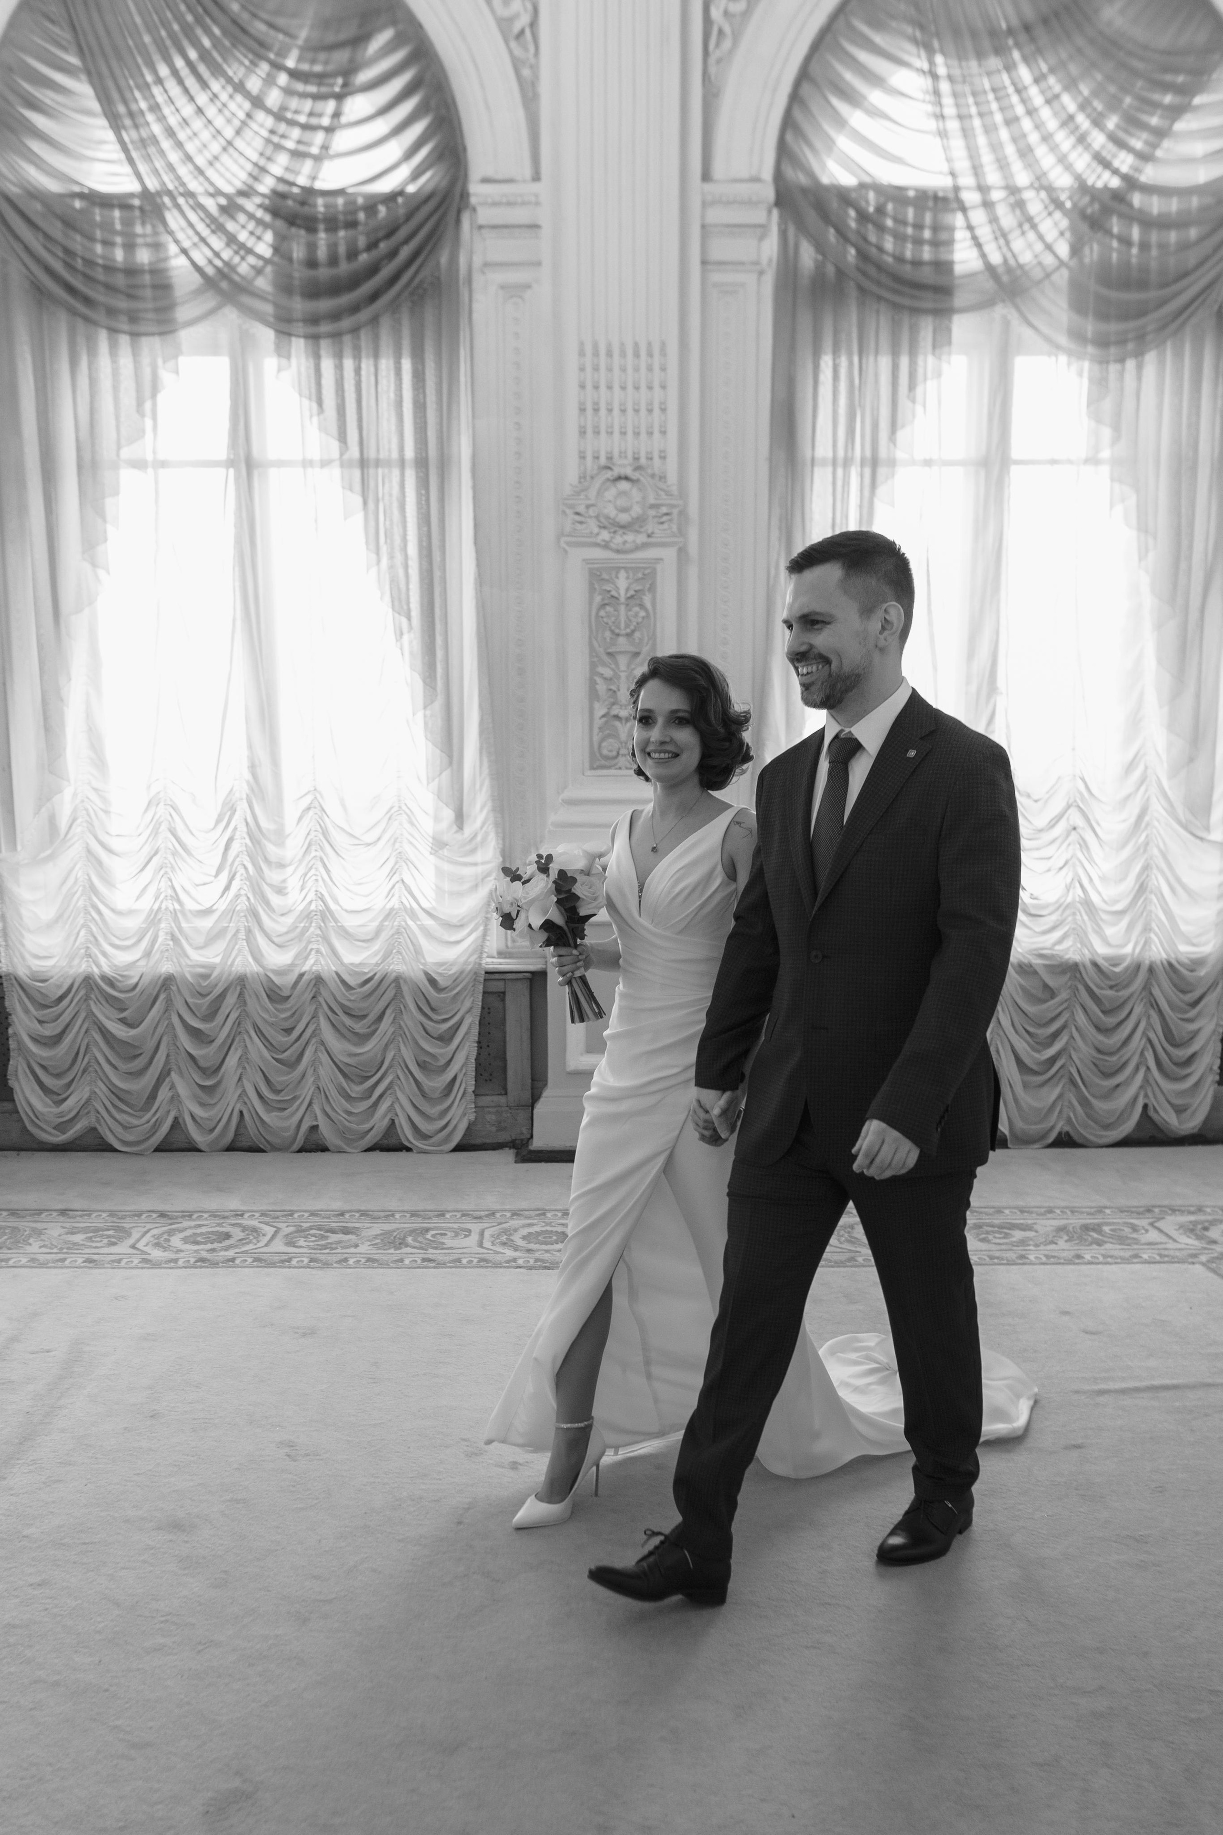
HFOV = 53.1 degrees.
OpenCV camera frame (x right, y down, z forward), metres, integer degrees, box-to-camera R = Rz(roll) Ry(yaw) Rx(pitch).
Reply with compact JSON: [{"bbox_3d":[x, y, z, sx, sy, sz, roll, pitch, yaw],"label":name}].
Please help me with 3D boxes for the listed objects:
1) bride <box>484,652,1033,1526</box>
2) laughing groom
[{"bbox_3d":[0.386,0.312,2.588,1.290,1.680,0.630,-6,10,-36],"label":"bride"},{"bbox_3d":[0.343,0.295,2.100,0.750,1.850,0.560,-6,10,-36],"label":"laughing groom"}]

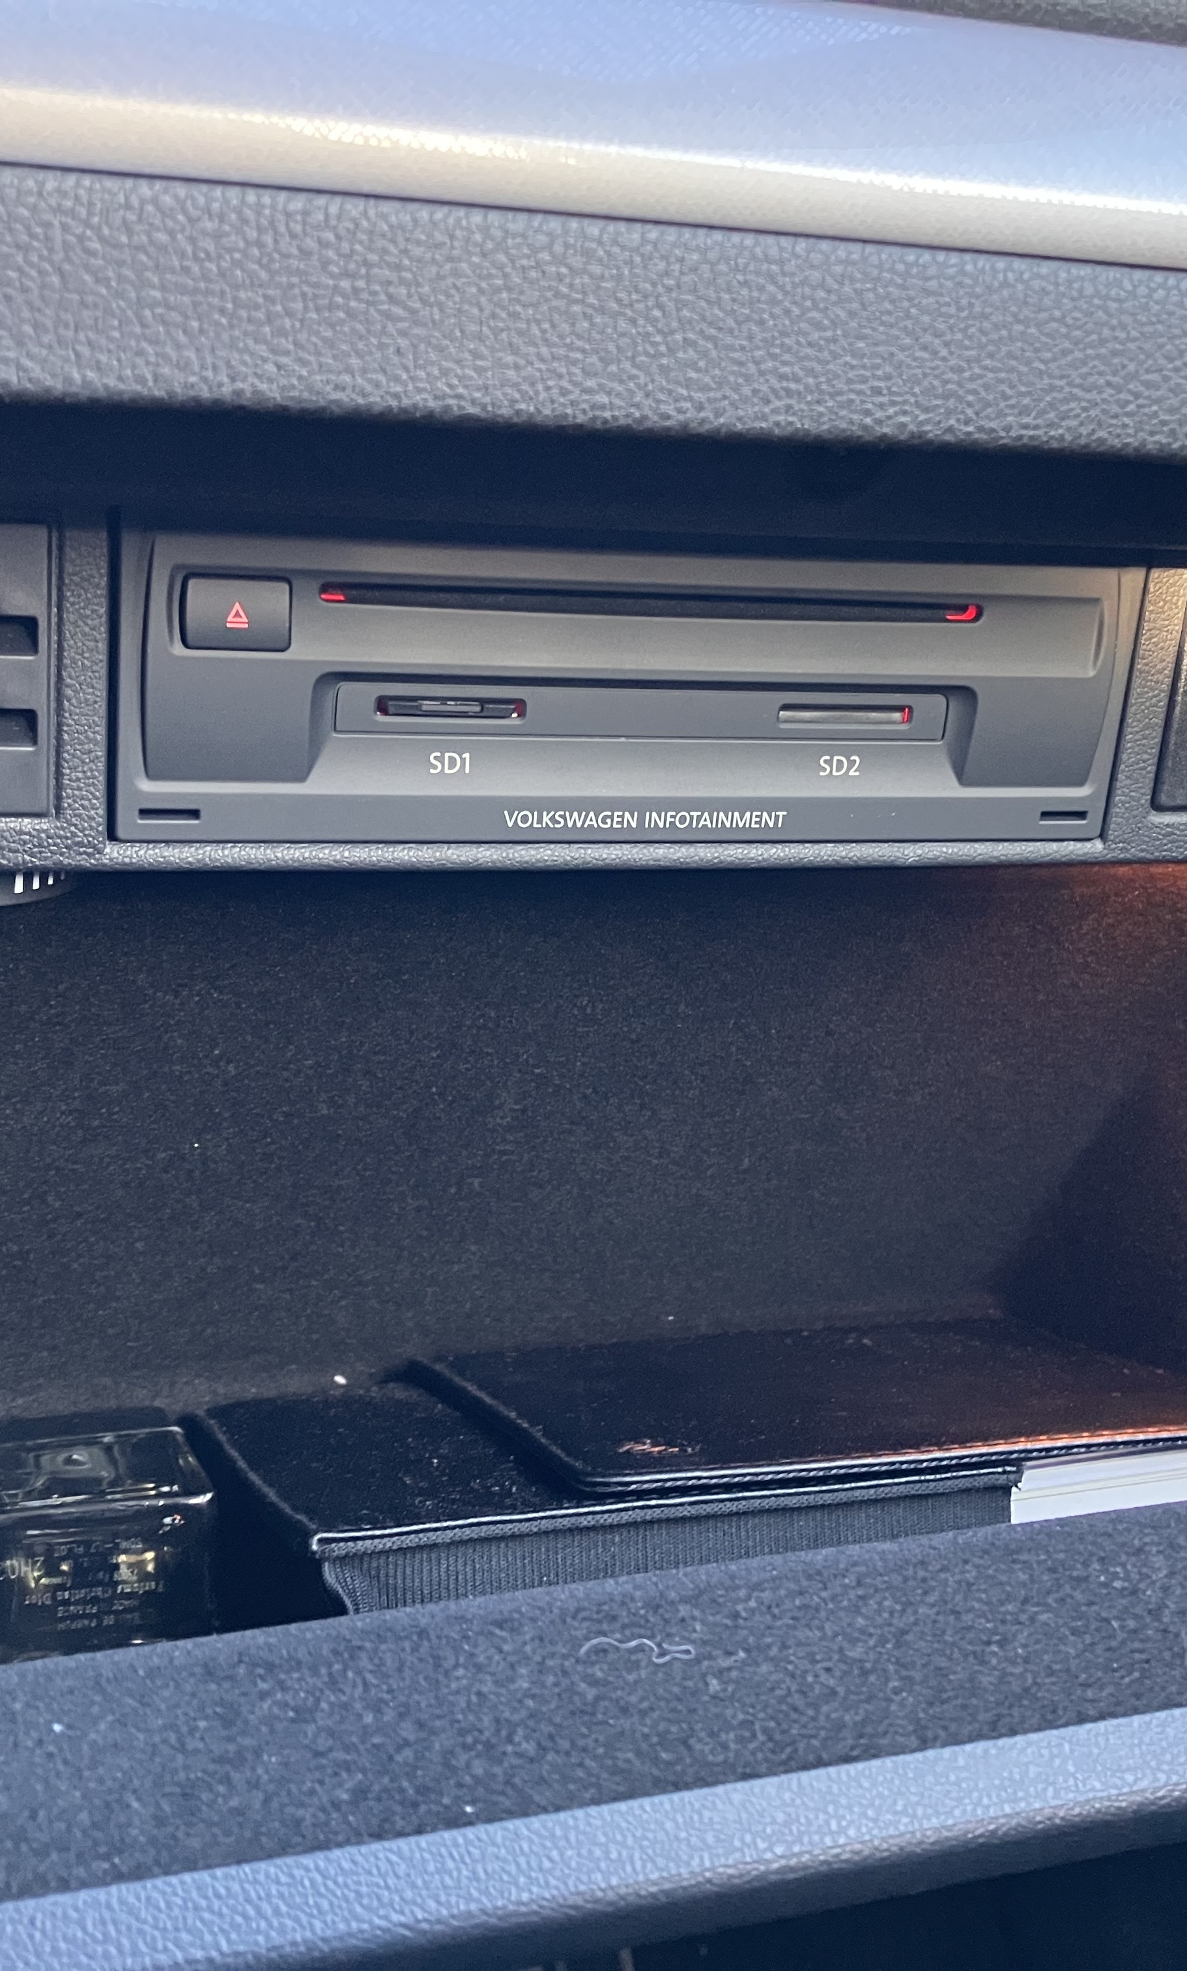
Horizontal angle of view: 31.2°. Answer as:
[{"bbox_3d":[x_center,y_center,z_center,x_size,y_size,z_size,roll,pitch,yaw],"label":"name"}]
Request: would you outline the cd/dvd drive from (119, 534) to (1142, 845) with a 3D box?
[{"bbox_3d":[-0.008,-0.070,0.426,0.187,0.054,0.130,-2,18,-20],"label":"cd/dvd drive"}]

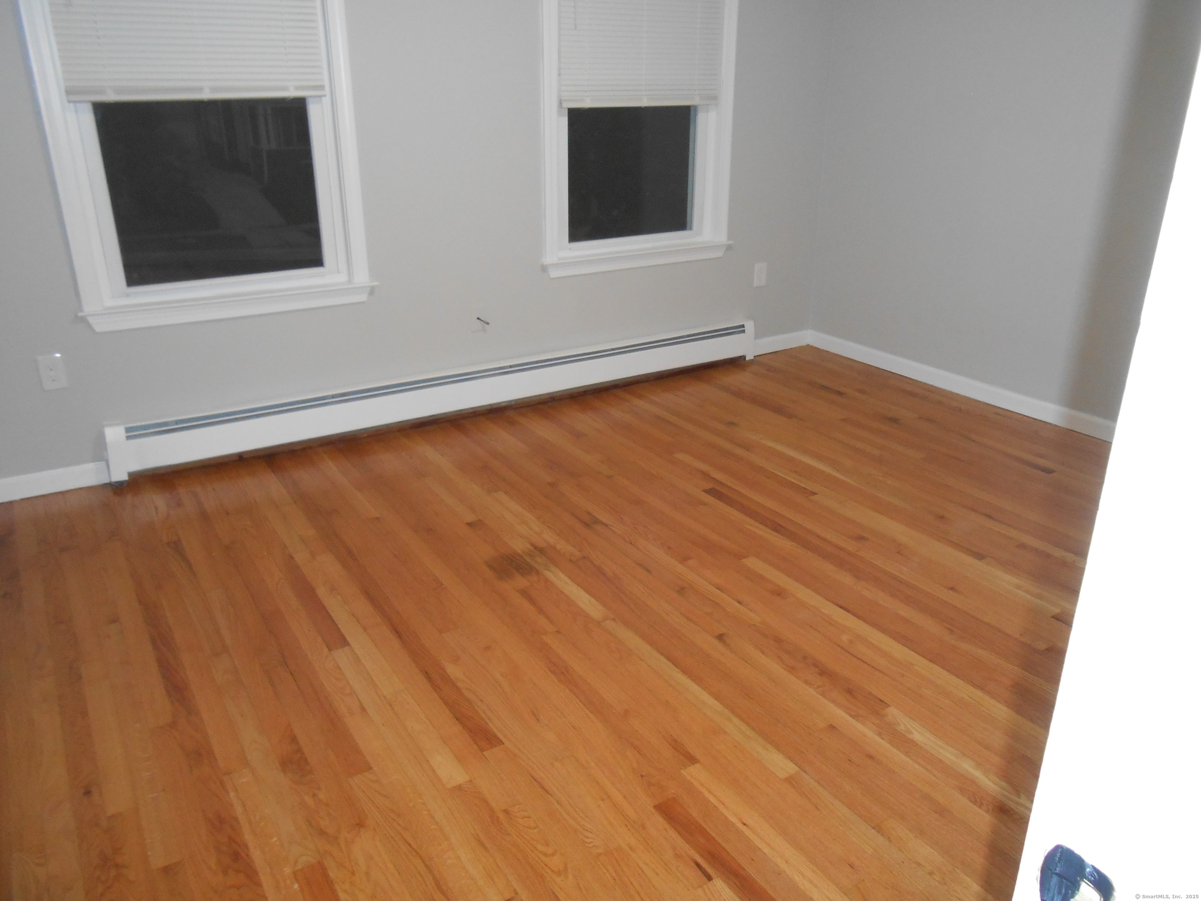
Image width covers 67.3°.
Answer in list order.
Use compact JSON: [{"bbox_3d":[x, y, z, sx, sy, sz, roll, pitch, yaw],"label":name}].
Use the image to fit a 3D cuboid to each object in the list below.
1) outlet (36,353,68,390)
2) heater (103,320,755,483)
[{"bbox_3d":[-1.923,-0.275,3.168,0.071,0.116,0.010,-13,26,-30],"label":"outlet"},{"bbox_3d":[-0.500,-0.291,4.131,3.140,0.212,0.068,-13,26,-30],"label":"heater"}]

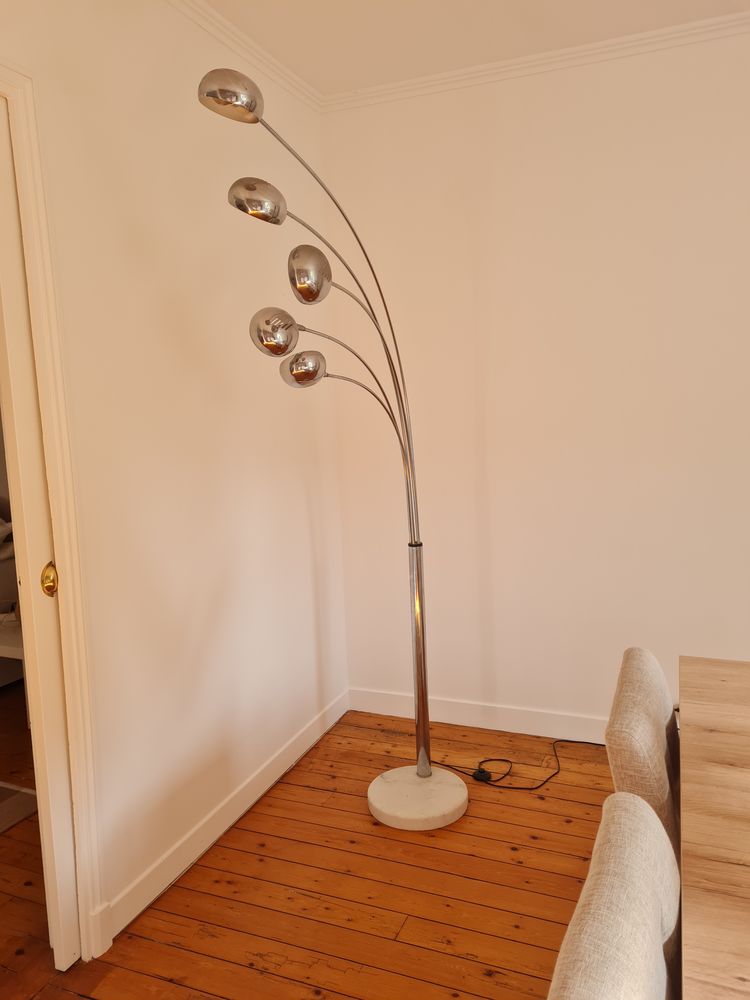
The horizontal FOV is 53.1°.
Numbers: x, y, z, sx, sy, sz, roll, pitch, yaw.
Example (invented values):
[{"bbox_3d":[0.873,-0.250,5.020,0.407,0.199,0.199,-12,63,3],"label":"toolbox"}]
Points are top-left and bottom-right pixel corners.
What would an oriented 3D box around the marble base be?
[{"bbox_3d":[0.150,1.032,2.612,0.350,0.043,0.350,-2,7,0],"label":"marble base"}]

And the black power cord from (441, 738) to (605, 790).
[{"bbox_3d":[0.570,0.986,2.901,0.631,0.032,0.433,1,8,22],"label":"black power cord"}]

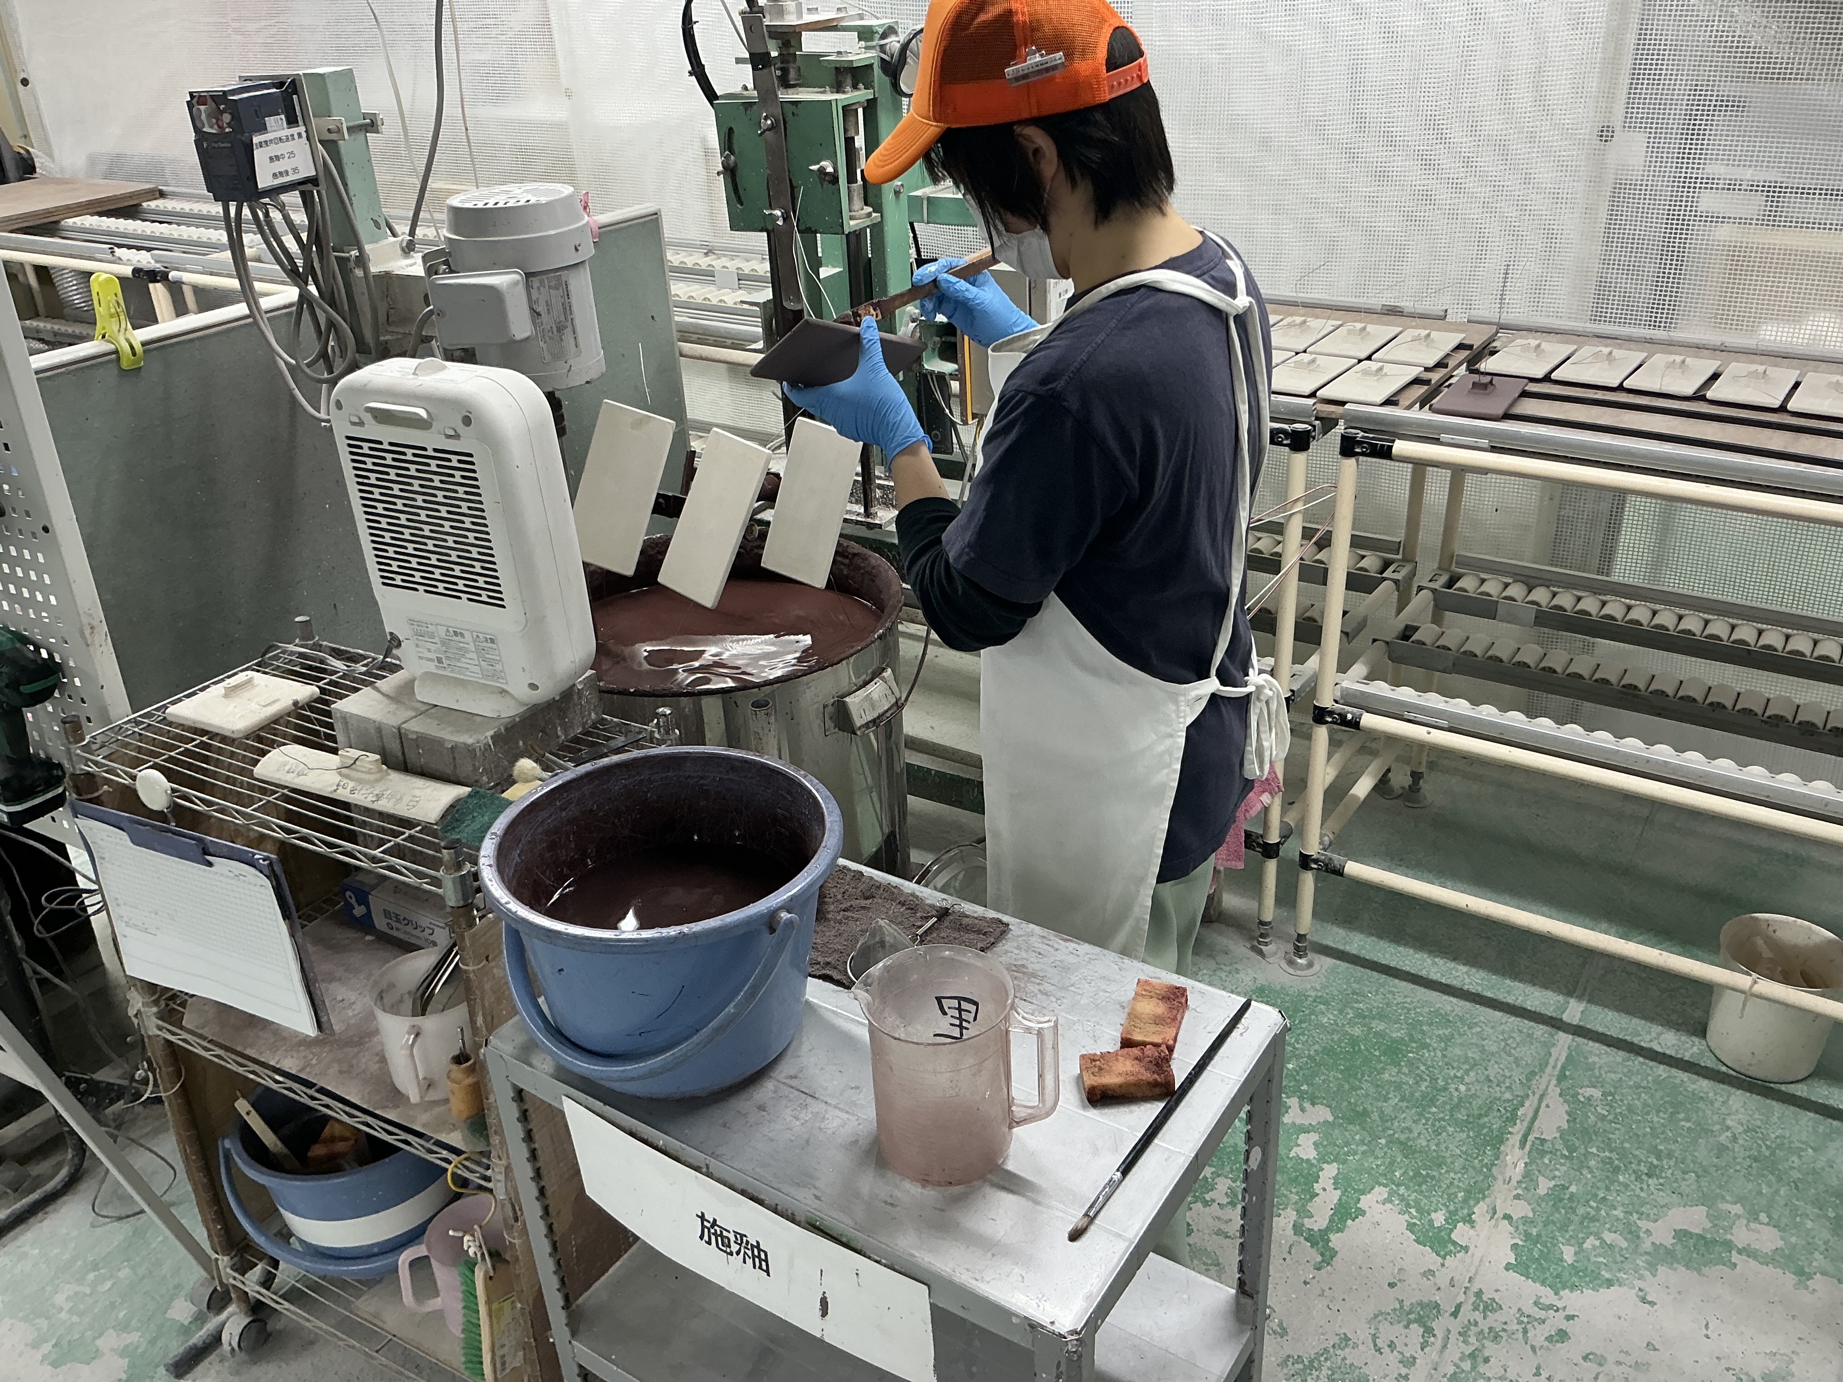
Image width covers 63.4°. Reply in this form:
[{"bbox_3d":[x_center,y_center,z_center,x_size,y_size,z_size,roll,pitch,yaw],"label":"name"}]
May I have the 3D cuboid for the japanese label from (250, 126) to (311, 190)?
[{"bbox_3d":[-0.739,-0.620,1.730,0.004,0.054,0.092,7,29,18],"label":"japanese label"}]

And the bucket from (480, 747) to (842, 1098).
[{"bbox_3d":[-0.218,0.209,1.315,0.308,0.198,0.303,-2,27,1],"label":"bucket"}]

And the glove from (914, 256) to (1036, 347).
[{"bbox_3d":[0.059,-0.399,1.540,0.150,0.085,0.085,18,19,-25],"label":"glove"}]

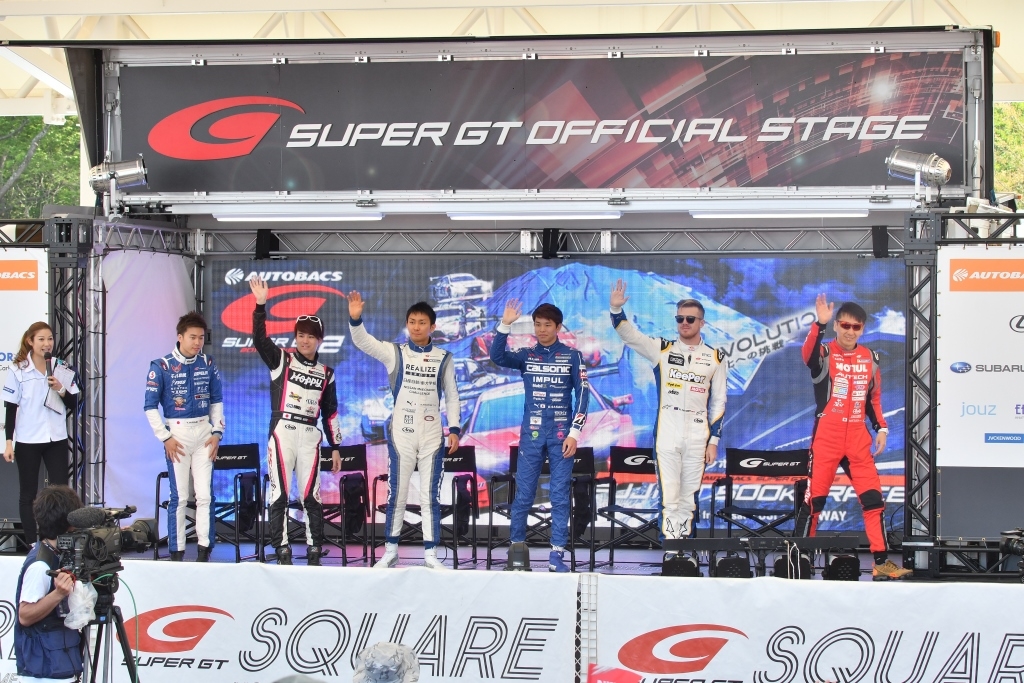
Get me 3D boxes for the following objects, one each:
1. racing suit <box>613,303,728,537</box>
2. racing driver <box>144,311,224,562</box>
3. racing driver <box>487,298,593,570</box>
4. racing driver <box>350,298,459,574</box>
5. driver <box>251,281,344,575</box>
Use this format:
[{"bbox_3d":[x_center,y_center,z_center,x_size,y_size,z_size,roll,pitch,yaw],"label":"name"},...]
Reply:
[{"bbox_3d":[1.029,0.572,22.450,0.740,1.592,0.400,0,0,5],"label":"racing suit"},{"bbox_3d":[-2.245,0.658,23.400,0.537,1.727,0.400,0,0,-4],"label":"racing driver"},{"bbox_3d":[0.187,0.617,22.400,0.590,1.780,0.420,0,1,14],"label":"racing driver"},{"bbox_3d":[-0.730,0.602,22.950,0.743,1.862,0.460,0,0,3],"label":"racing driver"},{"bbox_3d":[-1.443,0.532,22.850,0.600,1.960,0.450,0,1,-3],"label":"driver"}]

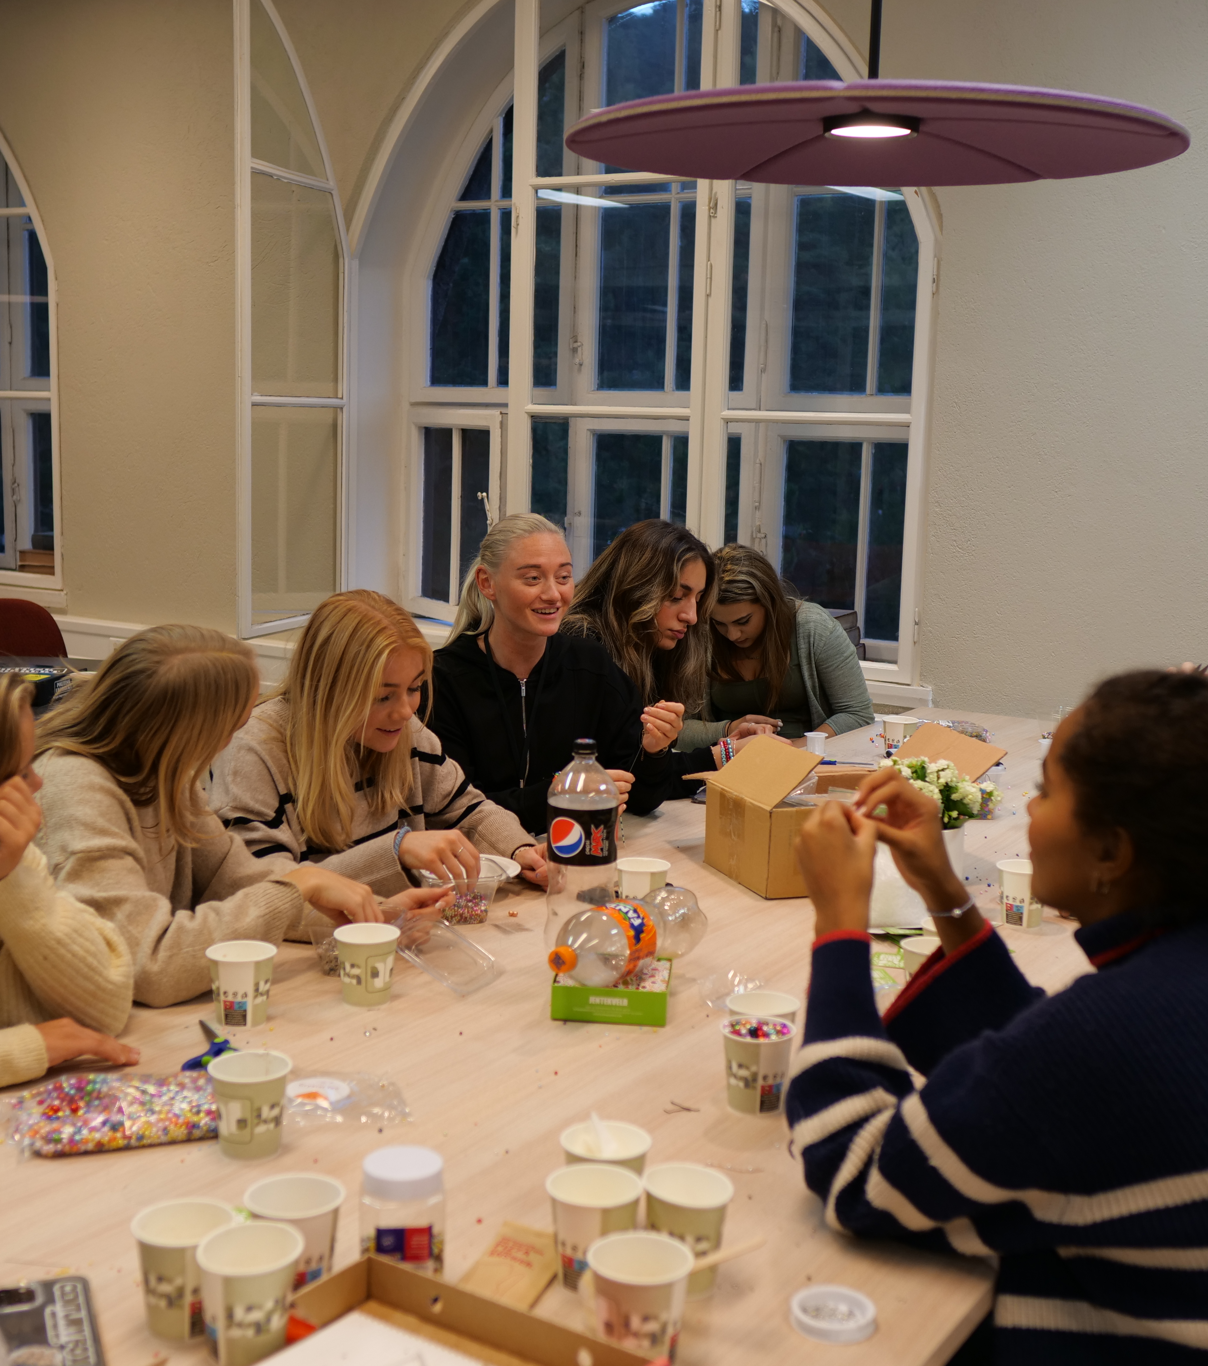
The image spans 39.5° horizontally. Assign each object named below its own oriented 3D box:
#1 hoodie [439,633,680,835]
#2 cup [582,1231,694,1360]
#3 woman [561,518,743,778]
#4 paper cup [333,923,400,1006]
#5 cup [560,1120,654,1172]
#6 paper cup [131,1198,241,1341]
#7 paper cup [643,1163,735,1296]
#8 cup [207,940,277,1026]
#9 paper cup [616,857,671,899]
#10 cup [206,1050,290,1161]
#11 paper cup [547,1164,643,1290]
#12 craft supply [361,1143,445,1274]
[{"bbox_3d":[-0.100,0.201,3.097,0.500,0.580,0.420,-7,12,-43],"label":"hoodie"},{"bbox_3d":[0.026,0.459,1.234,0.077,0.082,0.077,2,9,1],"label":"cup"},{"bbox_3d":[0.172,0.297,3.451,0.680,1.260,0.500,8,11,37],"label":"woman"},{"bbox_3d":[-0.289,0.347,2.063,0.081,0.084,0.081,2,9,0],"label":"paper cup"},{"bbox_3d":[0.002,0.427,1.431,0.077,0.082,0.077,2,9,0],"label":"cup"},{"bbox_3d":[-0.314,0.444,1.267,0.077,0.082,0.077,-1,9,-14],"label":"paper cup"},{"bbox_3d":[0.069,0.455,1.392,0.080,0.084,0.080,1,9,0],"label":"paper cup"},{"bbox_3d":[-0.408,0.342,1.902,0.077,0.082,0.077,0,9,-12],"label":"cup"},{"bbox_3d":[0.055,0.290,2.318,0.077,0.082,0.077,2,9,1],"label":"paper cup"},{"bbox_3d":[-0.342,0.411,1.632,0.081,0.084,0.081,2,9,0],"label":"cup"},{"bbox_3d":[-0.008,0.454,1.390,0.080,0.084,0.080,1,9,0],"label":"paper cup"},{"bbox_3d":[-0.162,0.430,1.349,0.068,0.093,0.068,1,9,-6],"label":"craft supply"}]

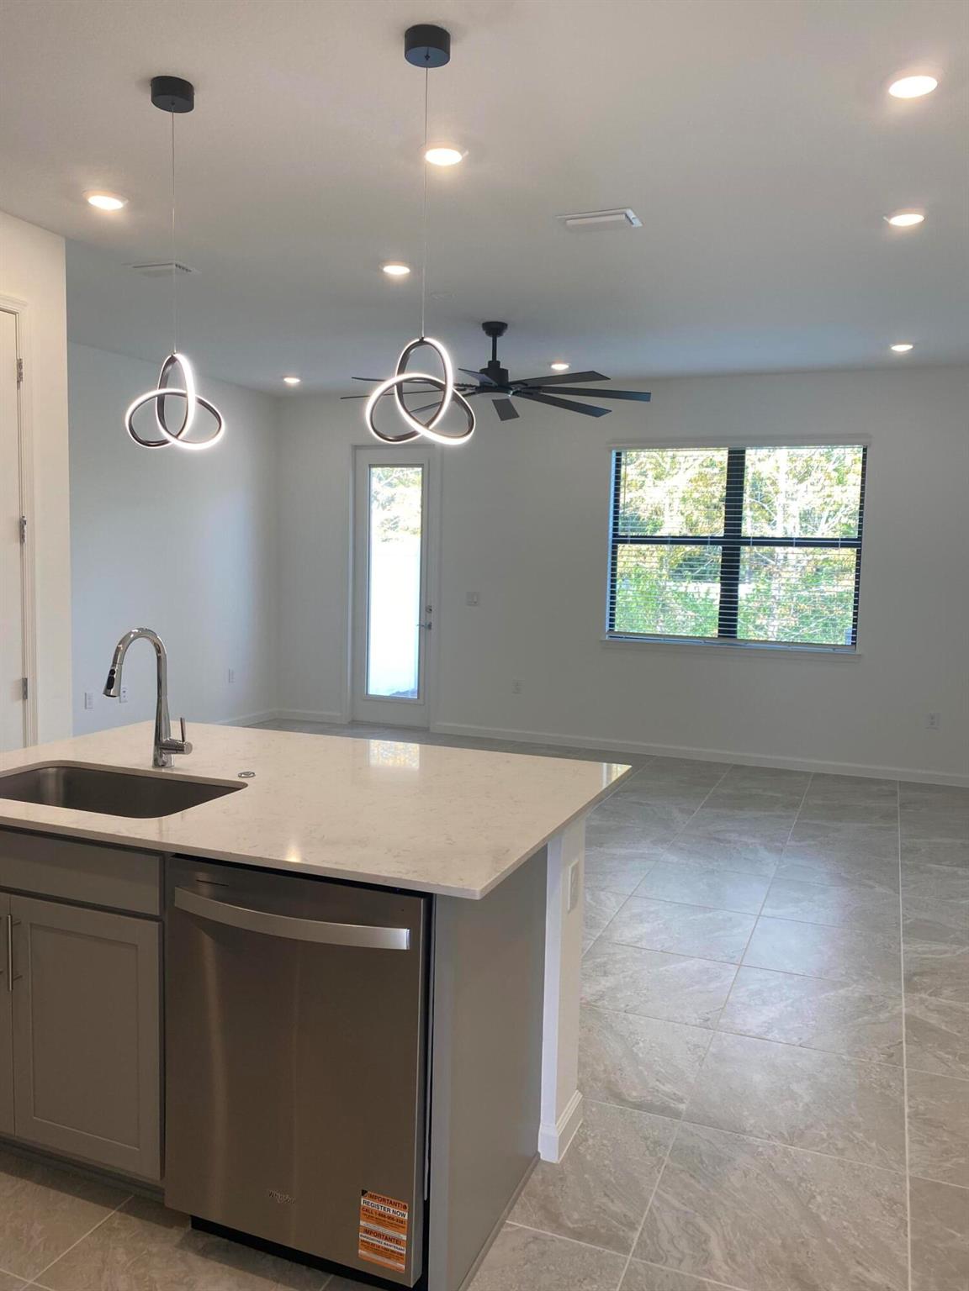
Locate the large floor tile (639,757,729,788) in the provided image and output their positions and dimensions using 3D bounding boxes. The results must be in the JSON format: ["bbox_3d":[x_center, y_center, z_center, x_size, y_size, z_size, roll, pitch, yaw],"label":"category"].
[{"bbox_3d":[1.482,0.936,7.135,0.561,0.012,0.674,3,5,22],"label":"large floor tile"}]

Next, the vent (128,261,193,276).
[{"bbox_3d":[-1.553,-1.814,4.672,0.280,0.025,0.190,3,5,22],"label":"vent"}]

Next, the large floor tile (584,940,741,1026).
[{"bbox_3d":[0.599,1.219,3.517,0.560,0.010,0.560,3,6,22],"label":"large floor tile"}]

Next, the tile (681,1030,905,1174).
[{"bbox_3d":[0.913,1.308,2.818,0.561,0.012,0.561,3,5,22],"label":"tile"}]

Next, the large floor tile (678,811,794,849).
[{"bbox_3d":[1.465,1.052,5.593,0.560,0.010,0.560,3,6,22],"label":"large floor tile"}]

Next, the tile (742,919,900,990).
[{"bbox_3d":[1.351,1.222,3.867,0.561,0.012,0.561,3,5,22],"label":"tile"}]

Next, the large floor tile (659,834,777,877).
[{"bbox_3d":[1.249,1.094,5.074,0.560,0.010,0.560,3,6,22],"label":"large floor tile"}]

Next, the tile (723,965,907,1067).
[{"bbox_3d":[1.132,1.265,3.343,0.561,0.012,0.561,3,5,22],"label":"tile"}]

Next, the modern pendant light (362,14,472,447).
[{"bbox_3d":[-0.159,-1.087,2.627,0.300,1.069,0.230,1,5,-4],"label":"modern pendant light"}]

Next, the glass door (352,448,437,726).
[{"bbox_3d":[-0.801,-0.497,8.460,0.801,2.400,0.050,3,6,22],"label":"glass door"}]

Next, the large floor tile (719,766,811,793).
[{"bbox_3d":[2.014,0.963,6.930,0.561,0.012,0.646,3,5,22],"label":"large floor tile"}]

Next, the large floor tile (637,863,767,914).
[{"bbox_3d":[1.044,1.151,4.609,0.561,0.012,0.561,3,5,22],"label":"large floor tile"}]

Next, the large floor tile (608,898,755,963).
[{"bbox_3d":[0.816,1.177,4.036,0.560,0.010,0.560,3,6,22],"label":"large floor tile"}]

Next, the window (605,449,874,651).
[{"bbox_3d":[1.857,-0.743,7.313,1.856,1.483,0.100,3,6,22],"label":"window"}]

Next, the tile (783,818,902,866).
[{"bbox_3d":[1.986,1.083,5.379,0.560,0.010,0.560,3,6,22],"label":"tile"}]

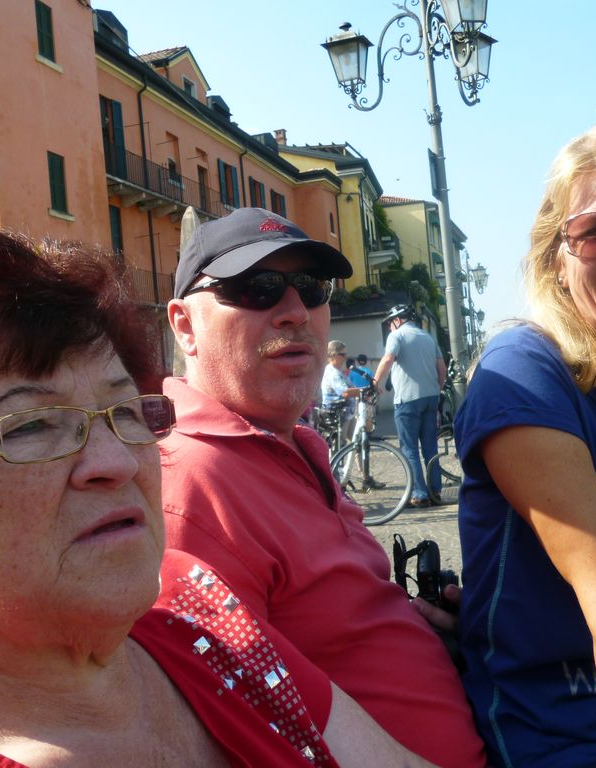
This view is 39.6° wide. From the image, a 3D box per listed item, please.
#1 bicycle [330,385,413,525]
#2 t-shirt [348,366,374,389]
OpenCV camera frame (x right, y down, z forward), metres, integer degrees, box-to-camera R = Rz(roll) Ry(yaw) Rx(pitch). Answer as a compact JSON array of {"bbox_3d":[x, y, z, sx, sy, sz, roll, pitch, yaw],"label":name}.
[{"bbox_3d":[0.405,0.585,7.322,0.620,1.180,1.620,-4,0,-17],"label":"bicycle"},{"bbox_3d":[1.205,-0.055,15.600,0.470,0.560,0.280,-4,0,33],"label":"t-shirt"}]

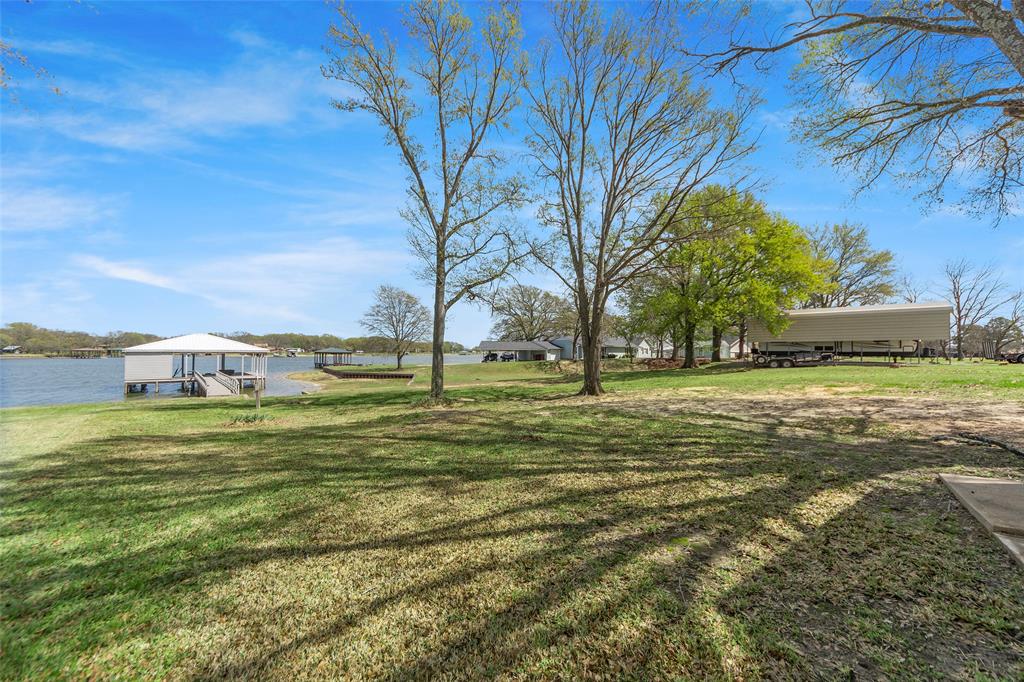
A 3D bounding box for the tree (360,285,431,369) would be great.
[{"bbox_3d":[-19.629,-2.338,57.093,10.800,14.030,10.800,1,-2,-19],"label":"tree"}]

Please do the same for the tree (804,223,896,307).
[{"bbox_3d":[41.237,-6.045,42.195,10.000,16.960,10.000,-2,-2,44],"label":"tree"}]

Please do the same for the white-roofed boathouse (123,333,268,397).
[{"bbox_3d":[-36.794,2.355,41.366,11.980,6.410,9.600,1,-2,-34],"label":"white-roofed boathouse"}]

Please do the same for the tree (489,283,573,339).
[{"bbox_3d":[4.663,-4.758,86.176,20.000,18.960,20.000,0,-2,3],"label":"tree"}]

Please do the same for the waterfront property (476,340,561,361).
[{"bbox_3d":[2.052,2.328,76.865,16.000,4.160,8.000,-1,-2,25],"label":"waterfront property"}]

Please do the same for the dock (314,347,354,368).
[{"bbox_3d":[-44.343,4.071,84.917,7.300,5.310,7.300,0,-2,-14],"label":"dock"}]

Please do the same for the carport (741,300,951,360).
[{"bbox_3d":[28.171,-0.122,29.980,12.400,5.000,3.800,-1,-2,36],"label":"carport"}]

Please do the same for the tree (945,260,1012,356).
[{"bbox_3d":[47.494,-3.192,35.109,5.200,10.540,5.200,1,-2,-36],"label":"tree"}]

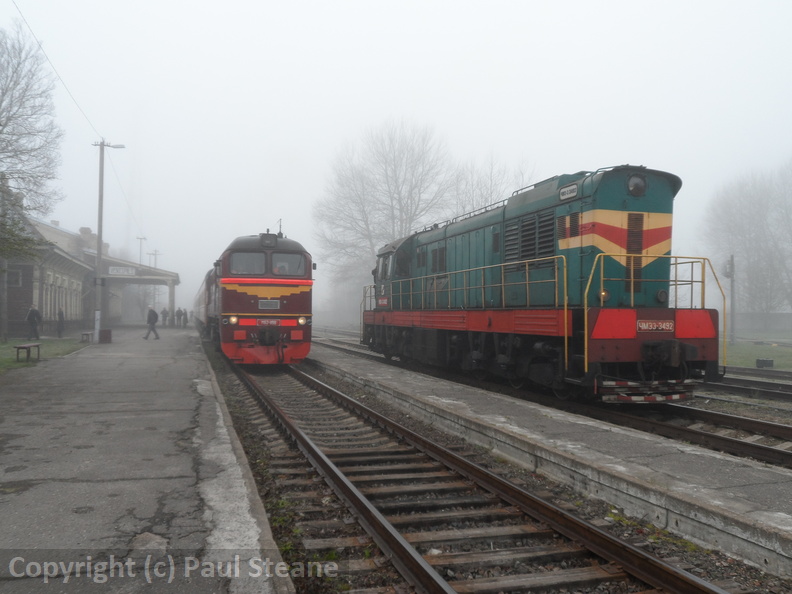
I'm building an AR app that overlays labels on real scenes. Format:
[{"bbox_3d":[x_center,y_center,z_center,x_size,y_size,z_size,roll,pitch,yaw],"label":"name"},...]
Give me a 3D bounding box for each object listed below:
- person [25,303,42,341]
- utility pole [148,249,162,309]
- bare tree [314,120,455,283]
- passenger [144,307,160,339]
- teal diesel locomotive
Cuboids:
[{"bbox_3d":[-18.321,1.224,37.000,0.620,1.740,0.600,0,-2,37],"label":"person"},{"bbox_3d":[-25.602,-1.073,78.000,1.500,8.100,0.300,1,-1,-17],"label":"utility pole"},{"bbox_3d":[-1.178,-7.327,75.000,14.200,21.500,13.500,0,-1,0],"label":"bare tree"},{"bbox_3d":[-12.665,1.284,38.000,0.850,1.770,0.550,1,-1,-17],"label":"passenger"},{"bbox_3d":[2.448,-0.065,21.354,3.120,4.600,17.200,1,-1,-17],"label":"teal diesel locomotive"}]

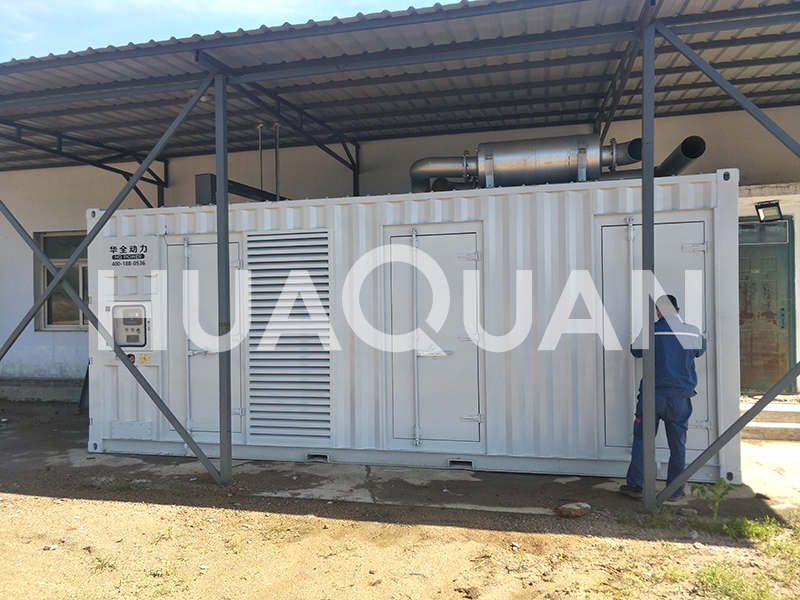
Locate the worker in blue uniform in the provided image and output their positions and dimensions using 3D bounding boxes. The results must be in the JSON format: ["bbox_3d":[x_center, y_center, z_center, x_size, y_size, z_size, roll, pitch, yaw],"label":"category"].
[{"bbox_3d":[2.186,0.791,4.801,0.660,1.664,0.480,-1,0,10],"label":"worker in blue uniform"}]

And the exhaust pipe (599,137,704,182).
[{"bbox_3d":[2.657,-1.458,6.335,0.850,0.240,1.520,-1,0,13],"label":"exhaust pipe"}]

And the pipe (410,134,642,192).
[{"bbox_3d":[1.288,-1.395,6.041,2.410,0.555,0.470,-1,0,13],"label":"pipe"}]

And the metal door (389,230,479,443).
[{"bbox_3d":[0.341,0.361,5.592,0.850,1.990,0.080,-1,0,13],"label":"metal door"}]

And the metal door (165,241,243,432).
[{"bbox_3d":[-2.069,0.400,6.145,0.860,2.000,0.080,-1,0,13],"label":"metal door"}]

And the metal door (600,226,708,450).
[{"bbox_3d":[2.266,0.321,5.151,0.860,2.000,0.080,-1,0,13],"label":"metal door"}]

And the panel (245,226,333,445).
[{"bbox_3d":[-1.133,0.380,5.930,0.900,2.160,0.080,-1,0,13],"label":"panel"}]

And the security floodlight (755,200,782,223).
[{"bbox_3d":[4.972,-1.196,7.766,0.110,0.260,0.290,-37,21,-32],"label":"security floodlight"}]

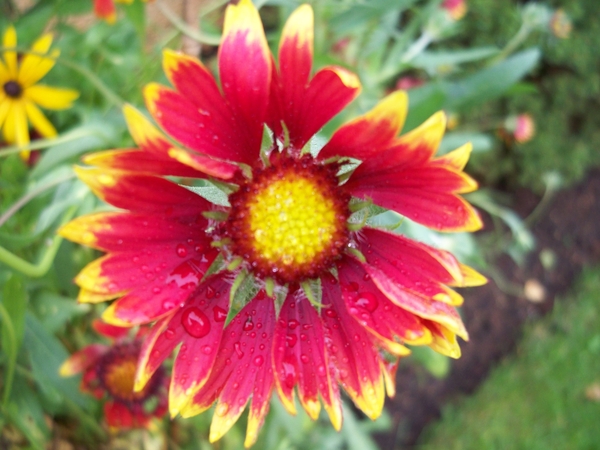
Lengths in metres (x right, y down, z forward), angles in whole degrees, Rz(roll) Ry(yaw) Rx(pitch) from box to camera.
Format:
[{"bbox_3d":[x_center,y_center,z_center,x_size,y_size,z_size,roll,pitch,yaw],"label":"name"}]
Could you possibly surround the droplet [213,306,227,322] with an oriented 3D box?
[{"bbox_3d":[-0.017,0.019,0.135,0.003,0.001,0.003,0,84,-3],"label":"droplet"}]

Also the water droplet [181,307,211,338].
[{"bbox_3d":[-0.022,0.020,0.135,0.005,0.002,0.006,0,84,-3],"label":"water droplet"}]

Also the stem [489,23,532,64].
[{"bbox_3d":[0.095,-0.082,0.290,0.003,0.027,0.003,47,16,12],"label":"stem"}]

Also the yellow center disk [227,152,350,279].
[{"bbox_3d":[-0.002,-0.001,0.130,0.024,0.011,0.024,0,85,0],"label":"yellow center disk"}]

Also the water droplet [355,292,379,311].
[{"bbox_3d":[0.014,0.016,0.135,0.005,0.002,0.004,0,84,0],"label":"water droplet"}]

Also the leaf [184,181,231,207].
[{"bbox_3d":[-0.020,-0.007,0.135,0.010,0.002,0.004,21,85,-9],"label":"leaf"}]

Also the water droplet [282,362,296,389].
[{"bbox_3d":[-0.002,0.032,0.135,0.003,0.002,0.005,0,84,0],"label":"water droplet"}]

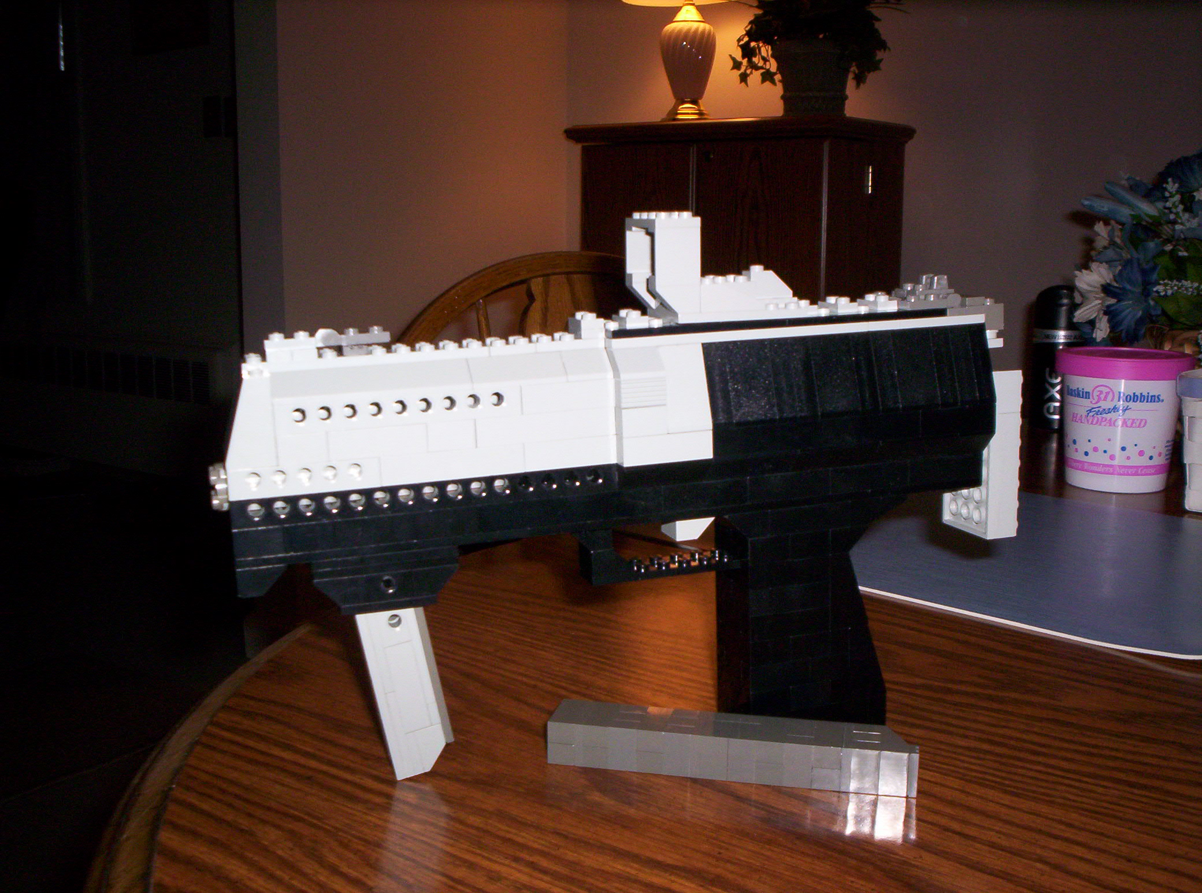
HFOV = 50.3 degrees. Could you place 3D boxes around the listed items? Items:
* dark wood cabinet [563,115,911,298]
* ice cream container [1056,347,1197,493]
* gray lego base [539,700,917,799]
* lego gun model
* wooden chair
[{"bbox_3d":[0.290,-0.116,2.854,0.700,1.130,0.350,9,13,42],"label":"dark wood cabinet"},{"bbox_3d":[0.393,-0.021,0.960,0.101,0.100,0.101,6,11,29],"label":"ice cream container"},{"bbox_3d":[0.046,0.106,0.449,0.128,0.016,0.024,3,10,12],"label":"gray lego base"},{"bbox_3d":[0.017,0.017,0.457,0.299,0.196,0.048,-5,9,-17],"label":"lego gun model"},{"bbox_3d":[0.047,0.285,1.198,0.470,0.920,0.530,-3,10,-18],"label":"wooden chair"}]

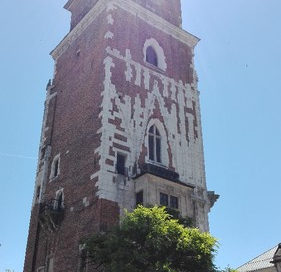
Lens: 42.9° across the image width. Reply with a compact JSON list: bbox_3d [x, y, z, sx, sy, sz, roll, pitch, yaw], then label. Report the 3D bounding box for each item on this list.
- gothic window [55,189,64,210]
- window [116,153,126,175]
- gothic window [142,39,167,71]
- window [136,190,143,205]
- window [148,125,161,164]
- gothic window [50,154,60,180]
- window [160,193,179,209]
[{"bbox_3d":[-7.973,6.264,35.792,0.400,2.060,1.600,19,-33,-34],"label":"gothic window"},{"bbox_3d":[-1.780,2.530,32.564,1.070,1.880,0.350,19,-33,-34],"label":"window"},{"bbox_3d":[1.824,-10.303,44.856,3.300,4.300,0.400,21,-37,-31],"label":"gothic window"},{"bbox_3d":[-0.034,5.442,31.584,0.250,1.070,0.850,19,-33,-34],"label":"window"},{"bbox_3d":[1.327,0.666,36.287,1.500,4.060,0.400,19,-33,-34],"label":"window"},{"bbox_3d":[-9.076,3.294,38.799,0.400,2.740,1.700,19,-33,-34],"label":"gothic window"},{"bbox_3d":[2.743,6.088,33.624,2.200,1.400,0.300,21,-37,-31],"label":"window"}]

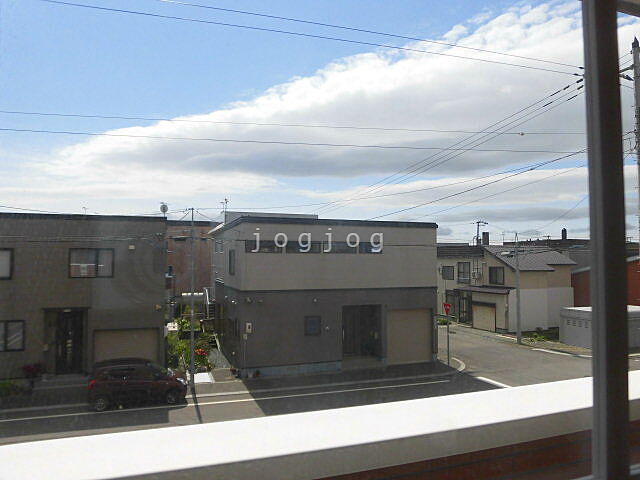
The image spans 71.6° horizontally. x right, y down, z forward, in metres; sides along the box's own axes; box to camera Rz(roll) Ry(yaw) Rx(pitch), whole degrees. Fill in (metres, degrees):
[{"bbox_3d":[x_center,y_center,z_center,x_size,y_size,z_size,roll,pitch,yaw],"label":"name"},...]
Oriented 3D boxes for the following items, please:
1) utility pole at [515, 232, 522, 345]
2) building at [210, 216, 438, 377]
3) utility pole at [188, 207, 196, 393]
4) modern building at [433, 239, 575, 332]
[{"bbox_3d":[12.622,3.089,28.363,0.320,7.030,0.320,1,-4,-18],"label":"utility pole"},{"bbox_3d":[-0.527,2.888,26.753,10.250,7.100,10.800,1,-3,-20],"label":"building"},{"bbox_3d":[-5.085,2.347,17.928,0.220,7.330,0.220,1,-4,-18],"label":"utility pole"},{"bbox_3d":[15.127,3.856,37.479,6.600,6.600,9.600,1,-4,-18],"label":"modern building"}]

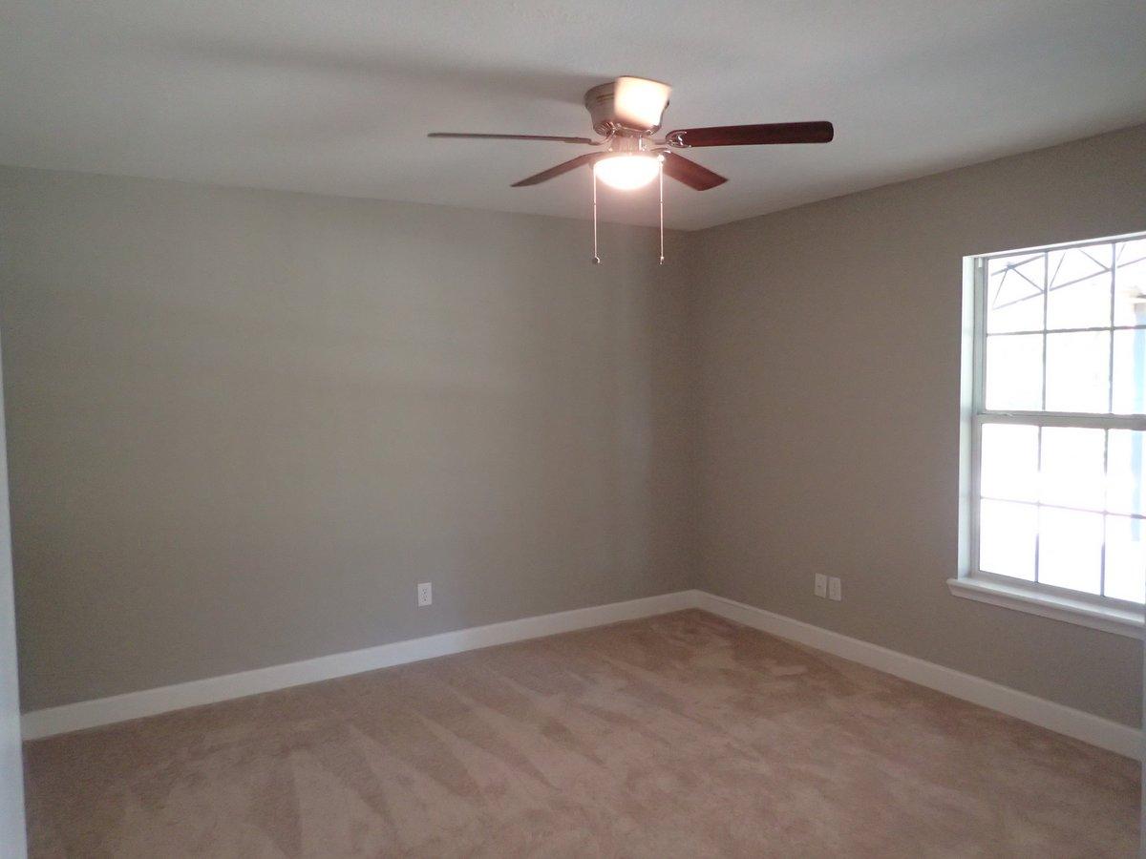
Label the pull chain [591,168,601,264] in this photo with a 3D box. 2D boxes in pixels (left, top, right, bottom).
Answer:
[{"bbox_3d":[0.076,-0.710,2.751,0.027,0.317,0.027,-1,4,0],"label":"pull chain"}]

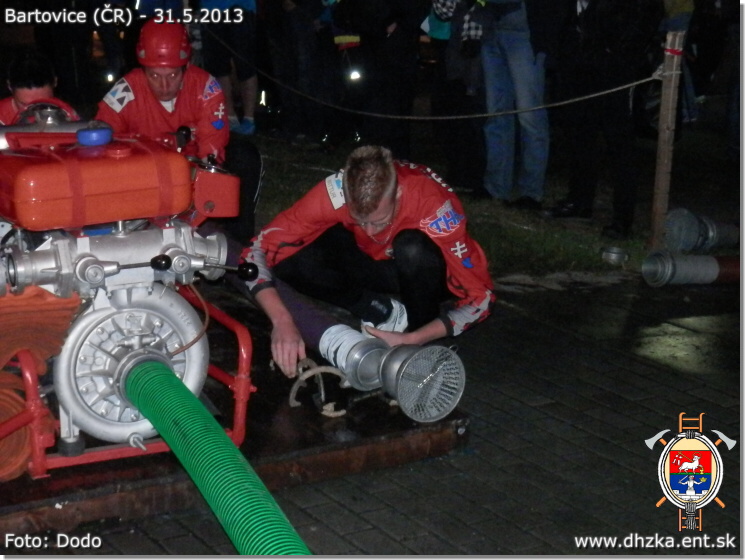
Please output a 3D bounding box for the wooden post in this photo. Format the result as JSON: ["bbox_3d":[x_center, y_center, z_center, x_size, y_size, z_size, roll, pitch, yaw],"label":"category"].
[{"bbox_3d":[1.275,-0.610,6.850,0.065,0.960,0.060,10,15,29],"label":"wooden post"}]

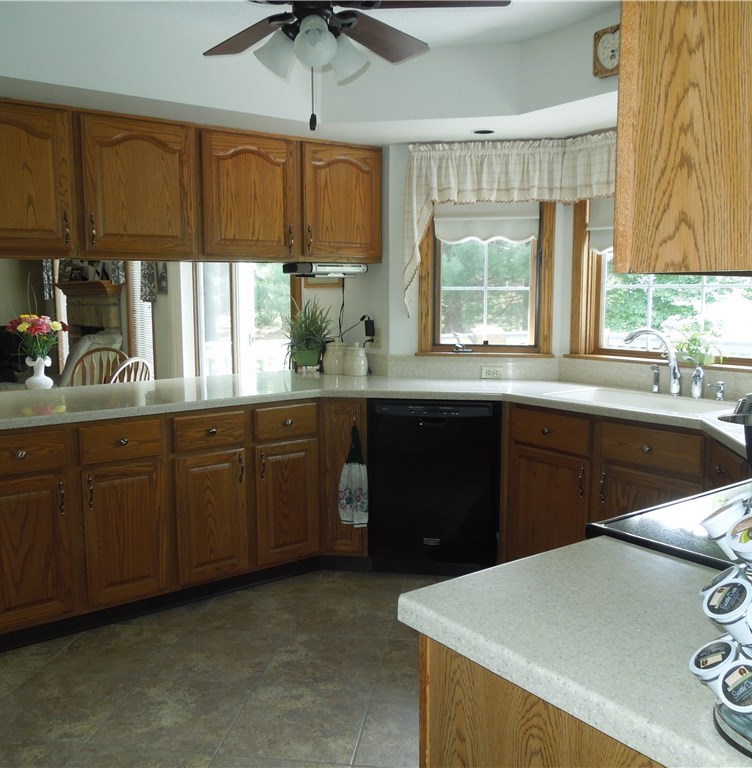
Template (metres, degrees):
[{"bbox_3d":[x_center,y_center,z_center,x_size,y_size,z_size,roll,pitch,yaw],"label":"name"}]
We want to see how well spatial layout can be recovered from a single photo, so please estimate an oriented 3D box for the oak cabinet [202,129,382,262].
[{"bbox_3d":[-0.490,-0.917,3.819,1.050,0.605,0.350,-5,8,-36],"label":"oak cabinet"}]

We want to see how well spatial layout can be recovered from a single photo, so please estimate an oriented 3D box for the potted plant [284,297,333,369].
[{"bbox_3d":[-0.378,-0.282,4.139,0.265,0.405,0.250,-1,7,-5],"label":"potted plant"}]

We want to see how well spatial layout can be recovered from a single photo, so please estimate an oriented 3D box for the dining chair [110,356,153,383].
[{"bbox_3d":[-1.765,0.311,4.752,0.560,0.965,0.500,1,7,15],"label":"dining chair"}]

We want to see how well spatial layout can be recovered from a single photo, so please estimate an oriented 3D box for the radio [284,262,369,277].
[{"bbox_3d":[-0.268,-0.608,3.997,0.350,0.064,0.300,-5,8,-36],"label":"radio"}]

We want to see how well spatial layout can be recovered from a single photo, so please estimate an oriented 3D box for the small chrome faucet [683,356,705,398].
[{"bbox_3d":[1.295,-0.026,3.027,0.120,0.170,0.045,-5,8,-36],"label":"small chrome faucet"}]

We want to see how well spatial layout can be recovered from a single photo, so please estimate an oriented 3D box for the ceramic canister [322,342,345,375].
[{"bbox_3d":[-0.219,-0.153,4.115,0.150,0.192,0.150,-1,7,-3],"label":"ceramic canister"}]

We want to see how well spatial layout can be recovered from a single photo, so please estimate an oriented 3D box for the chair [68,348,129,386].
[{"bbox_3d":[-2.056,0.251,5.280,0.500,0.965,0.560,1,7,10],"label":"chair"}]

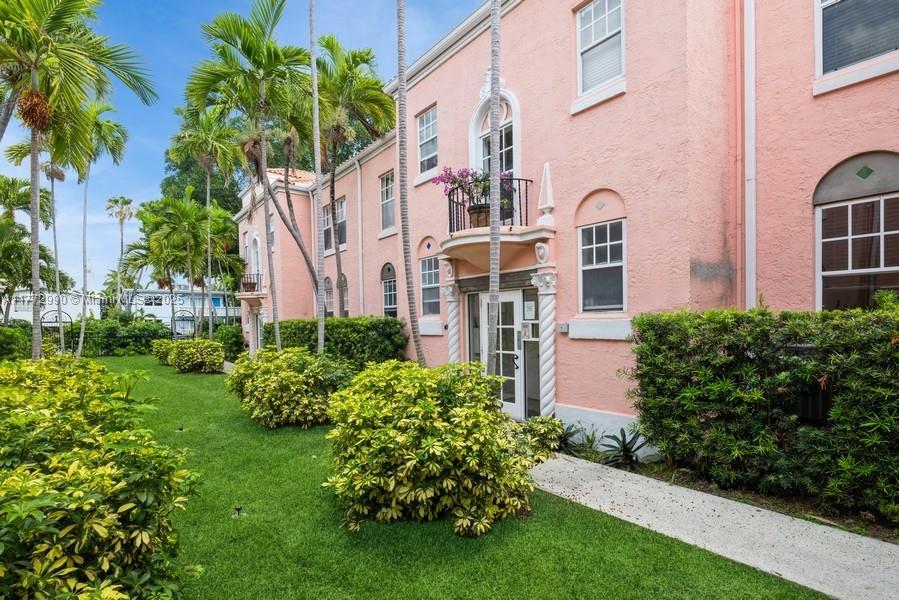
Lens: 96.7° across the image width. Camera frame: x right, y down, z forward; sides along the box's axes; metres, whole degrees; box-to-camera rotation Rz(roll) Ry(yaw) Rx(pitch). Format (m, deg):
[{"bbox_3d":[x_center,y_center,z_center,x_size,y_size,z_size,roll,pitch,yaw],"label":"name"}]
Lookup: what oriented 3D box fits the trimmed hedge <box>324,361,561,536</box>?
[{"bbox_3d":[0.000,1.200,3.870,2.100,1.250,1.650,-1,-2,0],"label":"trimmed hedge"}]

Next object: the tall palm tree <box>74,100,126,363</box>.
[{"bbox_3d":[-16.957,-3.435,19.200,2.700,12.000,2.700,0,-2,-42],"label":"tall palm tree"}]

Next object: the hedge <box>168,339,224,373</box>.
[{"bbox_3d":[-8.953,1.954,14.200,1.550,1.030,1.700,0,-2,-42],"label":"hedge"}]

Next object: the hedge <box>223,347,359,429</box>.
[{"bbox_3d":[-2.770,1.410,6.950,1.800,1.170,2.100,1,-3,-40],"label":"hedge"}]

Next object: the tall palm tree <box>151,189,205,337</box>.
[{"bbox_3d":[-12.800,-1.330,19.000,2.800,7.800,2.800,1,-3,-34],"label":"tall palm tree"}]

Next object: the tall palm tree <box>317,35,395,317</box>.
[{"bbox_3d":[-2.600,-2.350,10.300,2.400,8.900,2.400,-1,-2,0],"label":"tall palm tree"}]

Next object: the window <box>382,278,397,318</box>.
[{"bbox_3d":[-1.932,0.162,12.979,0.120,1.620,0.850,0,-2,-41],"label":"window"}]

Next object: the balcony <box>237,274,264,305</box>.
[{"bbox_3d":[-7.670,-0.450,15.500,0.680,1.240,1.750,1,-3,-40],"label":"balcony"}]

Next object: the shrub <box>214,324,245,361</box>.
[{"bbox_3d":[-9.907,1.914,18.000,1.100,1.500,1.400,0,-2,-42],"label":"shrub"}]

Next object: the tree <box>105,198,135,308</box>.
[{"bbox_3d":[-33.000,-3.400,40.000,2.600,14.200,2.600,1,-3,-40],"label":"tree"}]

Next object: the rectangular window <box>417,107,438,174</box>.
[{"bbox_3d":[-0.451,-3.220,8.070,0.120,1.200,0.680,0,-2,-42],"label":"rectangular window"}]

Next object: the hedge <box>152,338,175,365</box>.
[{"bbox_3d":[-10.750,1.960,15.500,1.400,0.970,1.500,1,-3,-40],"label":"hedge"}]

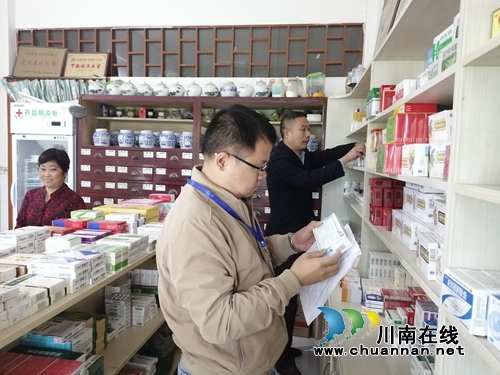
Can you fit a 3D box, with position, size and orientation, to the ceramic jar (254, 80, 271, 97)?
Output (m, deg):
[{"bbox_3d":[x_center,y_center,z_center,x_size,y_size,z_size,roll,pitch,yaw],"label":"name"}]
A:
[{"bbox_3d":[0.102,-0.799,3.188,0.131,0.149,0.131,2,4,0],"label":"ceramic jar"}]

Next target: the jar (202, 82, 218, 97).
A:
[{"bbox_3d":[-0.323,-0.813,3.256,0.133,0.141,0.133,2,4,0],"label":"jar"}]

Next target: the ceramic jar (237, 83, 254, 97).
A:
[{"bbox_3d":[-0.033,-0.789,3.211,0.136,0.116,0.136,2,4,0],"label":"ceramic jar"}]

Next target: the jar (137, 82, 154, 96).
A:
[{"bbox_3d":[-0.897,-0.836,3.346,0.141,0.136,0.141,2,4,0],"label":"jar"}]

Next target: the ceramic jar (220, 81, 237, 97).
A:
[{"bbox_3d":[-0.174,-0.807,3.232,0.141,0.141,0.141,2,4,0],"label":"ceramic jar"}]

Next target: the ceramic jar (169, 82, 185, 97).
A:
[{"bbox_3d":[-0.613,-0.822,3.301,0.135,0.132,0.135,2,4,0],"label":"ceramic jar"}]

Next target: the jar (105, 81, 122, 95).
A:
[{"bbox_3d":[-1.183,-0.853,3.391,0.135,0.146,0.135,2,4,0],"label":"jar"}]

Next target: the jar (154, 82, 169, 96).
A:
[{"bbox_3d":[-0.755,-0.832,3.323,0.135,0.141,0.135,2,4,0],"label":"jar"}]

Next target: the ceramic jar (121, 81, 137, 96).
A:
[{"bbox_3d":[-1.045,-0.847,3.369,0.140,0.146,0.140,2,4,0],"label":"ceramic jar"}]

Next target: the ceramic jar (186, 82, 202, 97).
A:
[{"bbox_3d":[-0.468,-0.820,3.278,0.136,0.141,0.136,2,4,0],"label":"ceramic jar"}]

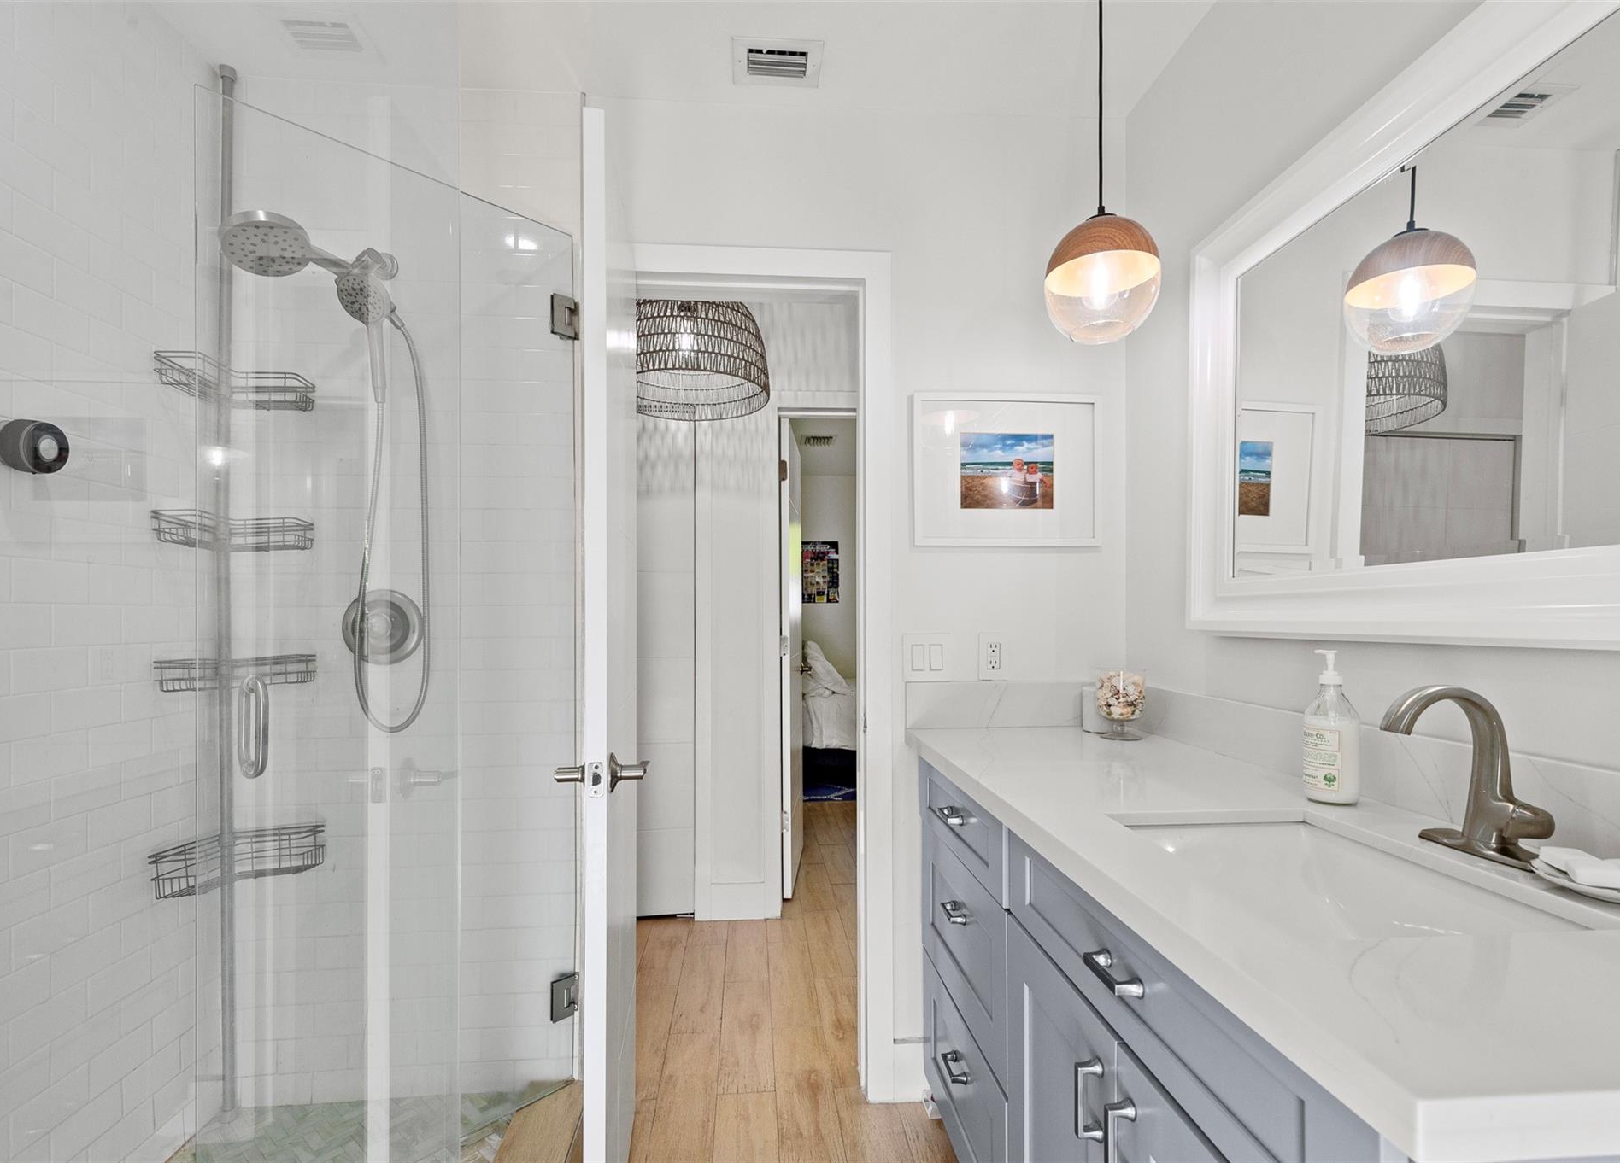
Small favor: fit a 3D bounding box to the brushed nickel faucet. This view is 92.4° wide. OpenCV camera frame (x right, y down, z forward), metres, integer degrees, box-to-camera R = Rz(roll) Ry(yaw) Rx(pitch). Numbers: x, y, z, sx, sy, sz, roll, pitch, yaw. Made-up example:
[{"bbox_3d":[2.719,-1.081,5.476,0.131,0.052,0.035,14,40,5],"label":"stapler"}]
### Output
[{"bbox_3d":[0.755,0.221,0.909,0.155,0.197,0.157,0,-2,-5],"label":"brushed nickel faucet"}]

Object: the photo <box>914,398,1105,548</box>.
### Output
[{"bbox_3d":[0.497,-0.278,1.956,0.480,0.381,0.025,0,-2,-5],"label":"photo"}]

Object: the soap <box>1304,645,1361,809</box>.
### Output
[{"bbox_3d":[0.780,0.216,1.168,0.071,0.225,0.071,0,-2,-10],"label":"soap"}]

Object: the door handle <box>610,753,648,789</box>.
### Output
[{"bbox_3d":[-0.313,0.325,1.344,0.058,0.066,0.125,0,-2,-8],"label":"door handle"}]

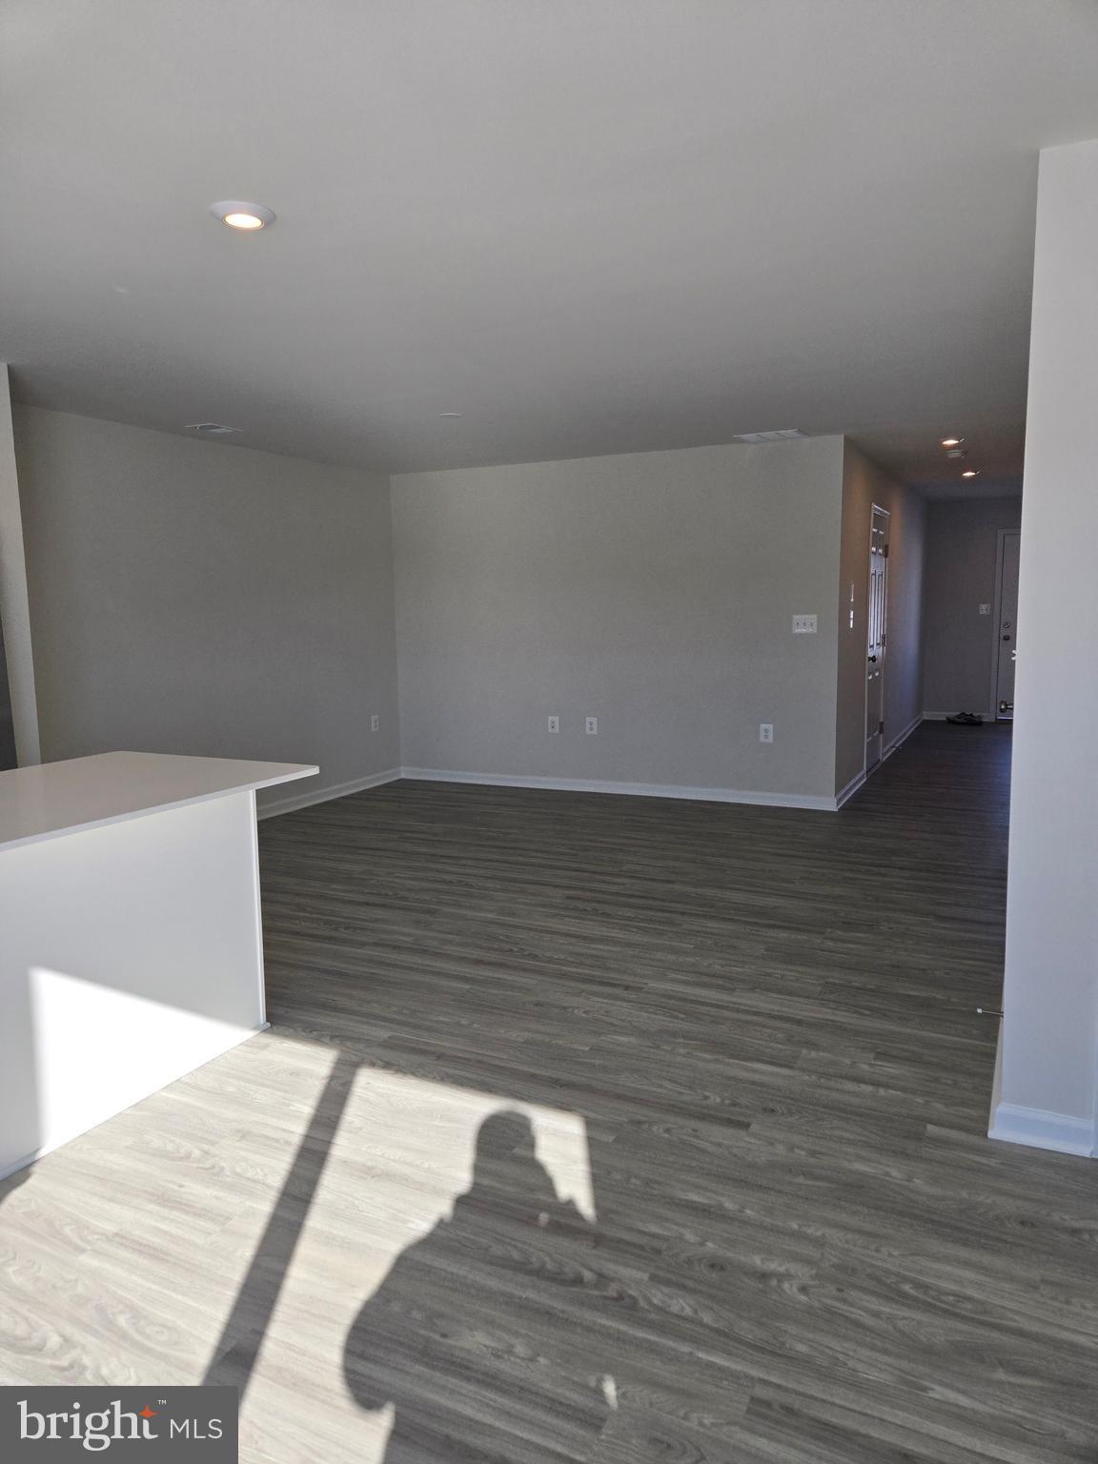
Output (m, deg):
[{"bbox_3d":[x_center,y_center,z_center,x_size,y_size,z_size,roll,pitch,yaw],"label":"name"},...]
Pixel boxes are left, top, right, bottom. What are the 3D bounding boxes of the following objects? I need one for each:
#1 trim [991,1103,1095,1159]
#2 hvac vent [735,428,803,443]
[{"bbox_3d":[1.270,1.027,2.516,0.236,0.090,0.028,3,8,26],"label":"trim"},{"bbox_3d":[1.421,-1.898,6.247,0.410,0.020,0.300,3,8,26],"label":"hvac vent"}]

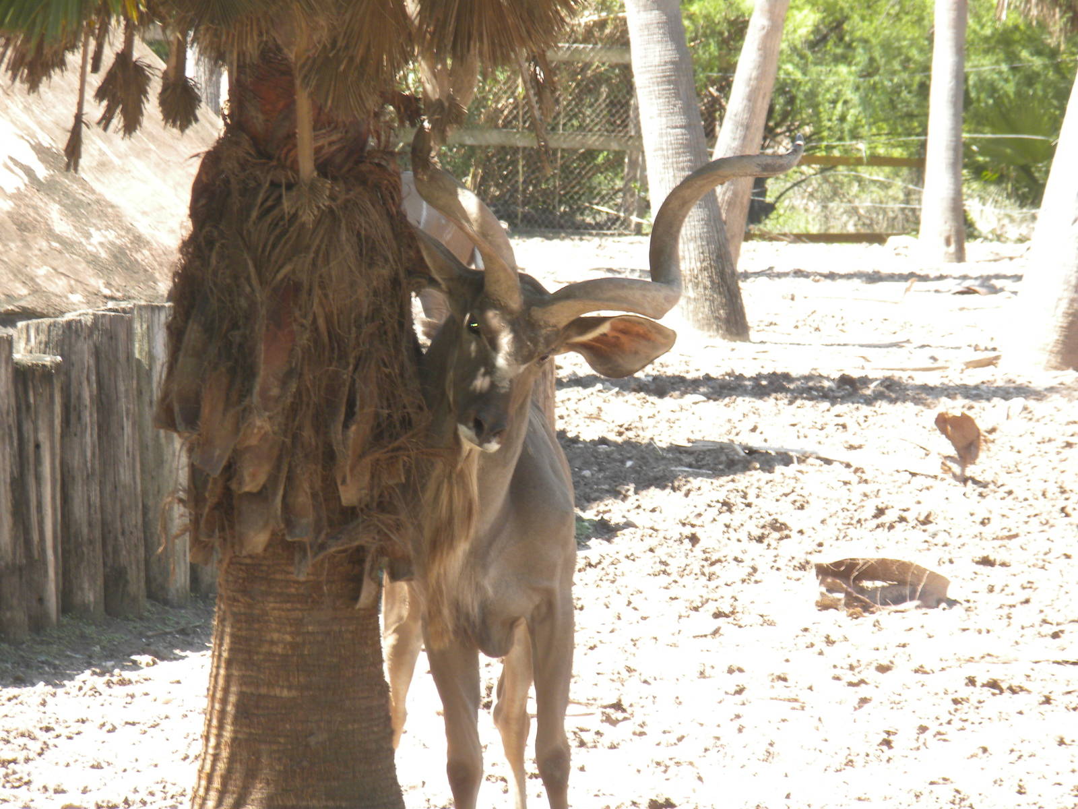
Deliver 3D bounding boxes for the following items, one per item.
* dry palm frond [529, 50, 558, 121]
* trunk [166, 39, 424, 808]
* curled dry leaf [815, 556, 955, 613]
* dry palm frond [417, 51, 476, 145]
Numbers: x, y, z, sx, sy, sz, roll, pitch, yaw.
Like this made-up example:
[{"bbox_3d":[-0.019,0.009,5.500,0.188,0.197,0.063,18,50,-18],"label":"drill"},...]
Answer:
[{"bbox_3d":[0.011,-0.732,17.100,0.070,0.180,0.060,0,3,0],"label":"dry palm frond"},{"bbox_3d":[-0.569,0.175,17.000,0.570,2.000,0.570,0,3,0],"label":"trunk"},{"bbox_3d":[1.172,0.606,25.000,0.480,0.160,0.220,0,3,0],"label":"curled dry leaf"},{"bbox_3d":[-0.213,-0.710,17.100,0.140,0.230,0.100,0,3,0],"label":"dry palm frond"}]

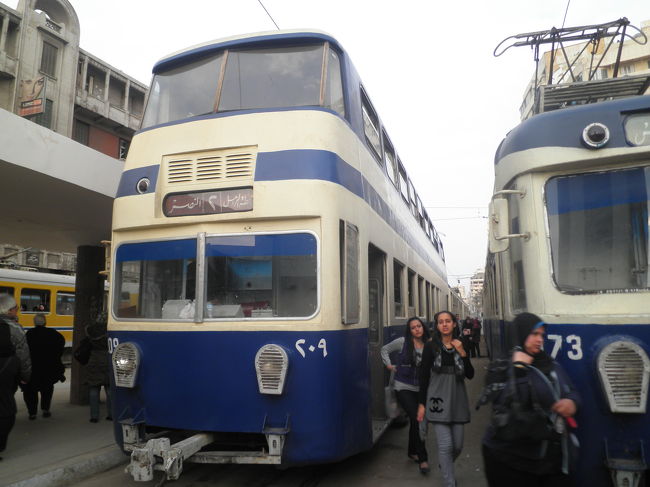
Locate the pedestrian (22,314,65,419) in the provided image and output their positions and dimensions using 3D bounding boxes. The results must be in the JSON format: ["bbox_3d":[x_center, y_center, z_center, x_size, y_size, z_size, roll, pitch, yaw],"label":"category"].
[{"bbox_3d":[-4.466,1.933,7.773,0.600,1.610,0.400,1,-9,-13],"label":"pedestrian"}]

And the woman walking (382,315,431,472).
[{"bbox_3d":[0.964,1.658,5.489,0.560,1.610,0.450,0,-9,-5],"label":"woman walking"}]

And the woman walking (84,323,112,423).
[{"bbox_3d":[-3.437,1.875,7.410,0.500,1.590,0.400,0,-9,-6],"label":"woman walking"}]

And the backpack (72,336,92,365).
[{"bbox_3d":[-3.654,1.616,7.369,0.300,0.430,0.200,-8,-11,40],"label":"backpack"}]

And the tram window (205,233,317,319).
[{"bbox_3d":[-0.529,0.266,4.029,0.974,0.735,0.070,-2,-9,9],"label":"tram window"}]

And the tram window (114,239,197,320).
[{"bbox_3d":[-1.512,0.324,4.324,0.965,0.735,0.070,-5,-9,24],"label":"tram window"}]

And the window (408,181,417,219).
[{"bbox_3d":[1.591,-0.800,8.870,0.070,0.540,1.000,-7,-10,16],"label":"window"}]

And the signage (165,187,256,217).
[{"bbox_3d":[-1.032,-0.355,4.256,0.885,0.219,0.060,-3,-9,17],"label":"signage"}]

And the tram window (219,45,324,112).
[{"bbox_3d":[-0.489,-1.573,4.609,0.987,0.708,0.100,-2,-21,7],"label":"tram window"}]

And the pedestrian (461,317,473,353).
[{"bbox_3d":[5.691,3.729,19.463,0.500,1.600,0.380,-3,-9,14],"label":"pedestrian"}]

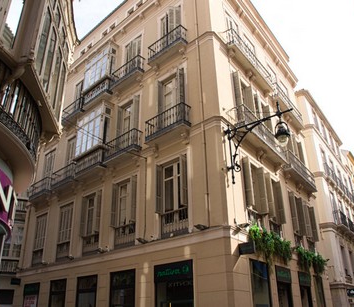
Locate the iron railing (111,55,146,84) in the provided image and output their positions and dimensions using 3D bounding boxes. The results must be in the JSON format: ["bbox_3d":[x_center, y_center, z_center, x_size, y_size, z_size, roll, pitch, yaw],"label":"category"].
[{"bbox_3d":[-2.726,-4.369,19.174,2.283,1.019,0.470,-23,-33,38],"label":"iron railing"}]

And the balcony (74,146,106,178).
[{"bbox_3d":[-4.777,0.552,18.966,2.430,1.200,0.530,-22,-32,38],"label":"balcony"}]

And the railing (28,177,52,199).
[{"bbox_3d":[-8.434,2.223,21.542,2.360,0.885,0.448,-23,-32,38],"label":"railing"}]

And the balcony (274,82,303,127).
[{"bbox_3d":[7.172,-2.996,22.646,0.580,1.080,4.880,-18,-29,32],"label":"balcony"}]

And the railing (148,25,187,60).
[{"bbox_3d":[-0.504,-5.312,17.184,2.260,1.010,0.520,-22,-32,38],"label":"railing"}]

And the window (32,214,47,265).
[{"bbox_3d":[-8.007,5.000,20.246,1.357,2.879,0.153,-23,-32,38],"label":"window"}]

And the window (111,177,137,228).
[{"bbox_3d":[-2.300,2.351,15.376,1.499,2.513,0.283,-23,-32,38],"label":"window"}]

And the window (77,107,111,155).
[{"bbox_3d":[-4.860,-1.160,19.787,2.470,2.600,0.520,-22,-32,38],"label":"window"}]

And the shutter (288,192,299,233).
[{"bbox_3d":[6.117,3.014,17.877,0.294,2.117,0.080,-19,-30,32],"label":"shutter"}]

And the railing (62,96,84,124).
[{"bbox_3d":[-6.612,-2.717,22.428,2.244,0.980,0.470,-23,-33,38],"label":"railing"}]

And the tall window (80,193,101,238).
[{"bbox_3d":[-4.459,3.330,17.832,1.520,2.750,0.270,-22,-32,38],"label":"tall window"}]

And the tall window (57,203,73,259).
[{"bbox_3d":[-6.245,4.320,19.268,1.470,3.097,0.160,-23,-33,38],"label":"tall window"}]

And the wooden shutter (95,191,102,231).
[{"bbox_3d":[-3.947,2.902,17.256,0.080,2.107,0.323,-23,-33,38],"label":"wooden shutter"}]

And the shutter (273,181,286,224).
[{"bbox_3d":[4.839,2.313,16.274,0.333,2.058,0.080,-19,-30,32],"label":"shutter"}]

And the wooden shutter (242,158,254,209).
[{"bbox_3d":[2.935,1.179,14.013,0.304,2.127,0.080,-19,-30,32],"label":"wooden shutter"}]

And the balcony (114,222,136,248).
[{"bbox_3d":[-2.229,3.554,14.791,1.428,0.920,0.094,-23,-32,38],"label":"balcony"}]

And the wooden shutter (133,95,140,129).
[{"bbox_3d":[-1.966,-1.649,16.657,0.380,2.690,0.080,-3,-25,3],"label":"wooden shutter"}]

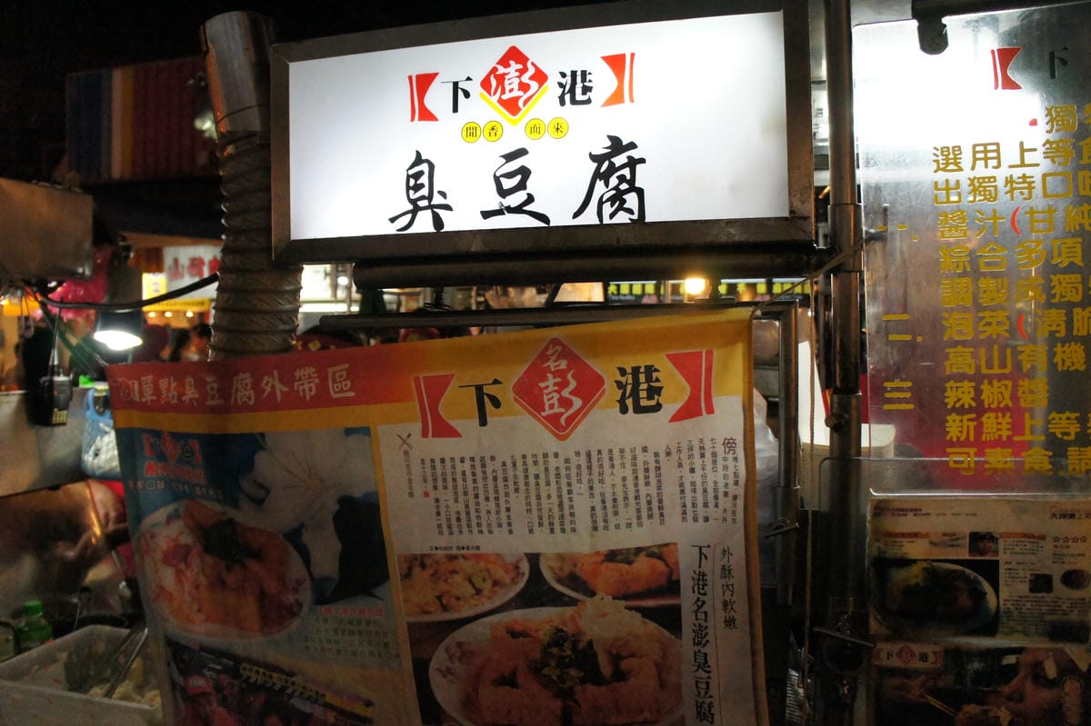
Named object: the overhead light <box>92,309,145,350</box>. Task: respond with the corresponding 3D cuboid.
[{"bbox_3d":[-1.200,-0.092,2.300,0.125,0.100,0.125,5,-8,0],"label":"overhead light"}]

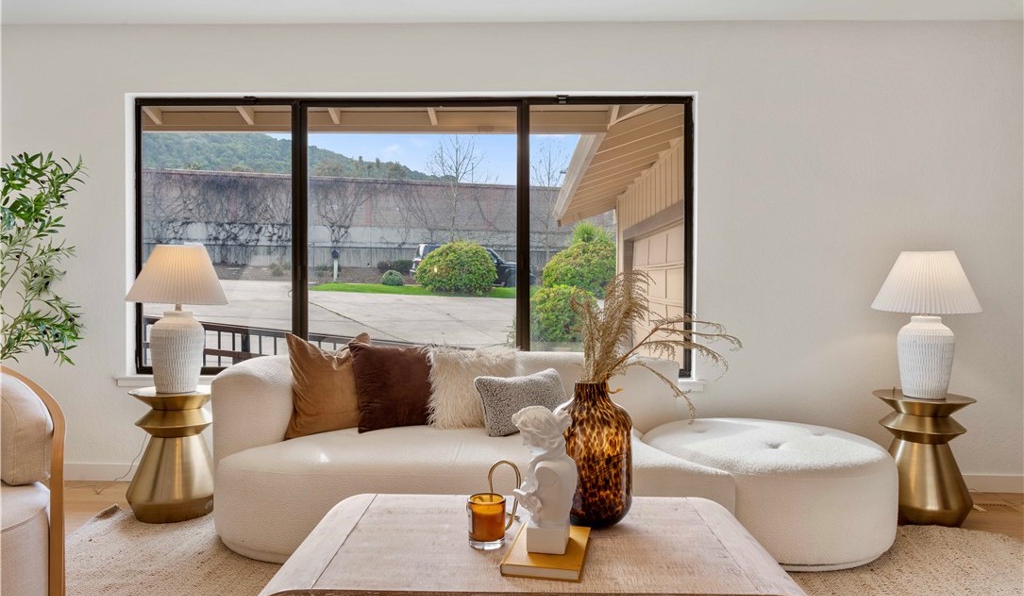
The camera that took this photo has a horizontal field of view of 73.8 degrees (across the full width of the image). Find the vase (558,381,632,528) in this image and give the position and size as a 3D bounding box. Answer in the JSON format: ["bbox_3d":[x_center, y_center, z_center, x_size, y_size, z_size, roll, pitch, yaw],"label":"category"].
[{"bbox_3d":[0.206,0.399,1.783,0.211,0.358,0.211,0,1,1],"label":"vase"}]

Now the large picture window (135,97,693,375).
[{"bbox_3d":[-0.545,-0.331,3.710,3.032,1.513,0.100,0,1,1],"label":"large picture window"}]

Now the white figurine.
[{"bbox_3d":[0.072,0.400,1.541,0.140,0.315,0.125,0,1,8],"label":"white figurine"}]

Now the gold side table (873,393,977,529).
[{"bbox_3d":[1.903,0.733,3.170,0.411,0.560,0.411,0,1,1],"label":"gold side table"}]

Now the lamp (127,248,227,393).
[{"bbox_3d":[-1.572,0.101,3.212,0.435,0.670,0.435,0,1,1],"label":"lamp"}]

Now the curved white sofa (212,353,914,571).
[{"bbox_3d":[0.144,0.636,2.974,2.920,0.735,0.930,0,1,1],"label":"curved white sofa"}]

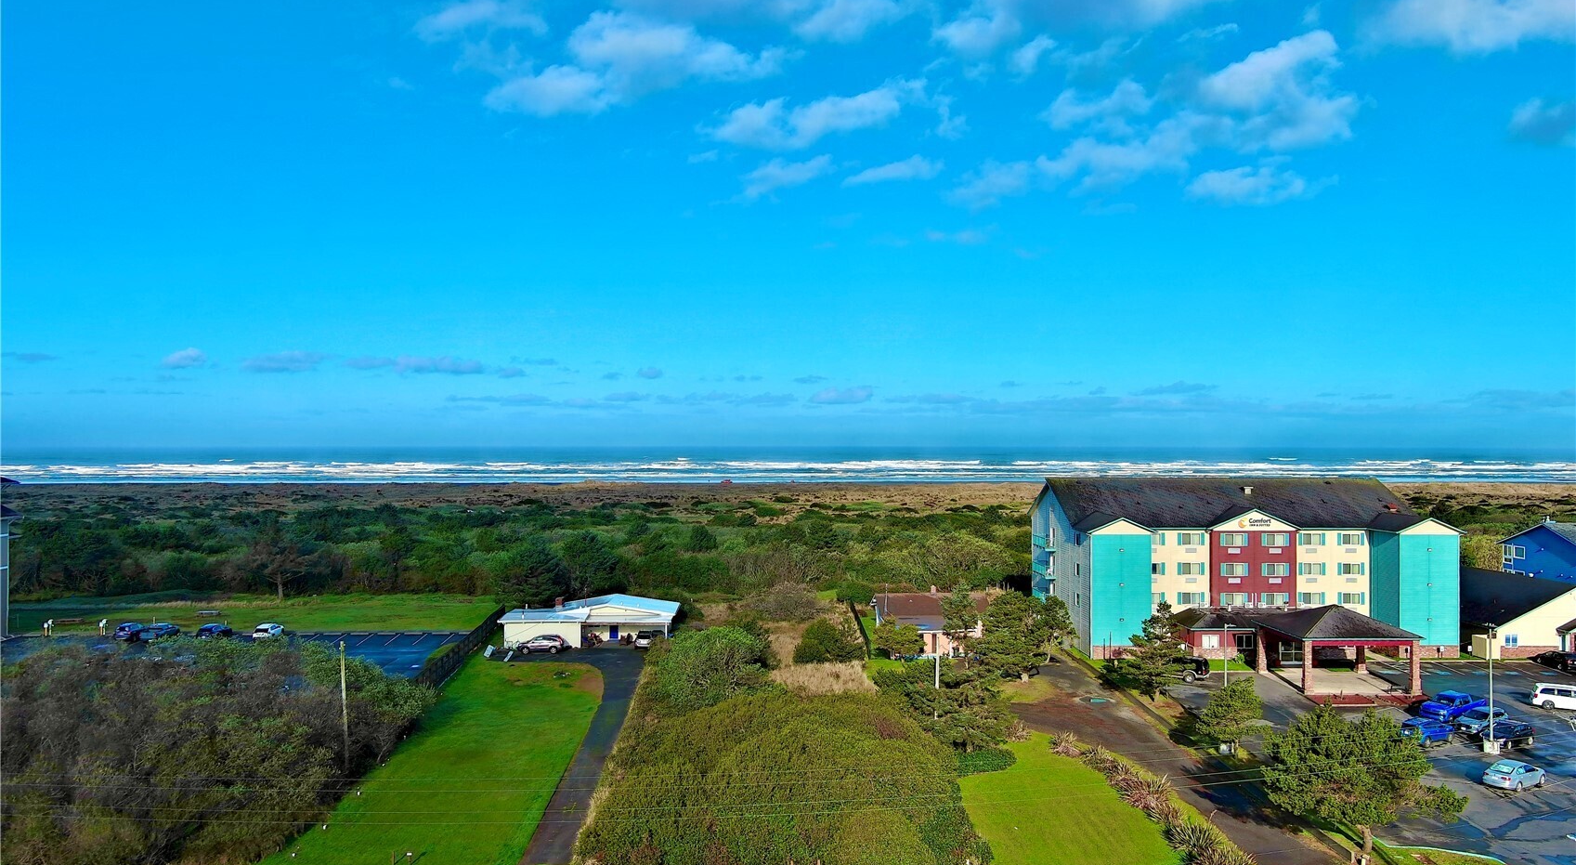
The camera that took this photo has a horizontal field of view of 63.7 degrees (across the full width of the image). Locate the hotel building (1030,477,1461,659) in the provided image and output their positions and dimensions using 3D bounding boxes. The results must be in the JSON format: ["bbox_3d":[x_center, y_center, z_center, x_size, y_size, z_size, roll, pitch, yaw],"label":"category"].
[{"bbox_3d":[45.237,13.030,132.419,34.671,16.105,29.953,0,-1,0],"label":"hotel building"}]

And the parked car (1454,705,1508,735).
[{"bbox_3d":[48.253,19.864,88.339,4.700,1.650,1.830,0,-1,-32],"label":"parked car"}]

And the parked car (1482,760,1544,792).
[{"bbox_3d":[42.373,19.836,73.916,4.630,1.450,1.780,0,-1,-32],"label":"parked car"}]

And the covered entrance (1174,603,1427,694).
[{"bbox_3d":[43.749,17.606,110.631,13.643,6.565,20.515,0,-1,0],"label":"covered entrance"}]

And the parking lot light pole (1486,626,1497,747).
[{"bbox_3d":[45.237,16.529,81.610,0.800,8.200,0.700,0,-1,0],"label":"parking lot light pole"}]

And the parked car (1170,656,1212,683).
[{"bbox_3d":[32.517,19.890,106.917,5.200,1.930,2.000,0,-1,27],"label":"parked car"}]

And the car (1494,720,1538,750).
[{"bbox_3d":[47.696,19.901,84.097,4.350,1.500,1.770,0,-1,-32],"label":"car"}]

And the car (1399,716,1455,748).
[{"bbox_3d":[42.595,19.846,84.591,4.350,1.620,1.800,0,-1,-32],"label":"car"}]

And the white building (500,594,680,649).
[{"bbox_3d":[-19.695,18.947,128.776,16.823,4.206,12.925,0,-1,0],"label":"white building"}]

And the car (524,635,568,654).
[{"bbox_3d":[-23.415,20.140,120.893,4.550,1.680,1.820,0,-1,0],"label":"car"}]

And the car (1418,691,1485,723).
[{"bbox_3d":[48.608,19.753,92.678,5.850,1.950,2.030,0,-1,-32],"label":"car"}]

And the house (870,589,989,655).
[{"bbox_3d":[14.361,18.669,126.265,11.078,4.719,15.899,0,-1,0],"label":"house"}]

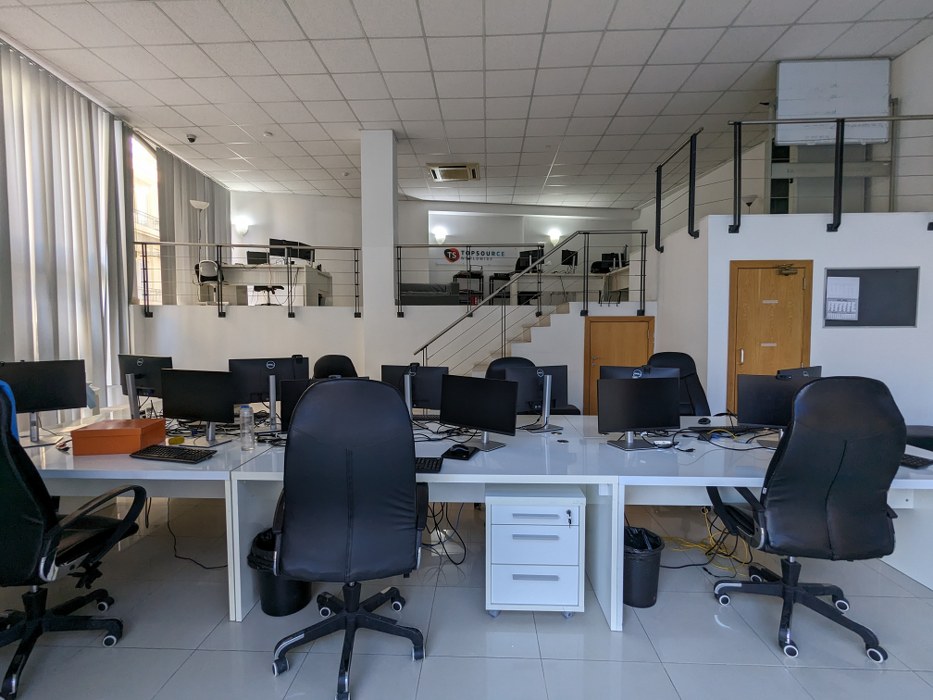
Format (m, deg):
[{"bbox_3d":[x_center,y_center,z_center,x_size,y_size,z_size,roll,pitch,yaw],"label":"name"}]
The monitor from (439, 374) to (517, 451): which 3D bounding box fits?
[{"bbox_3d":[0.084,0.360,2.548,0.512,0.394,0.180,2,3,32],"label":"monitor"}]

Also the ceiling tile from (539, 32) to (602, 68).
[{"bbox_3d":[1.099,-3.190,4.589,0.600,0.030,0.600,0,3,3],"label":"ceiling tile"}]

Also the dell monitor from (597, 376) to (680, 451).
[{"bbox_3d":[0.984,0.360,2.503,0.512,0.398,0.180,-1,3,-12],"label":"dell monitor"}]

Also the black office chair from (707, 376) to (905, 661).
[{"bbox_3d":[1.591,0.705,2.043,0.640,1.210,0.660,1,3,10],"label":"black office chair"}]

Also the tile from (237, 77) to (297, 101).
[{"bbox_3d":[-2.469,-3.235,5.353,0.595,0.025,0.595,0,3,3],"label":"tile"}]

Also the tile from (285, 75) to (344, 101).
[{"bbox_3d":[-1.869,-3.235,5.329,0.600,0.030,0.600,0,3,3],"label":"tile"}]

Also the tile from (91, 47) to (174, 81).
[{"bbox_3d":[-3.676,-3.192,4.802,0.600,0.020,0.600,0,3,3],"label":"tile"}]

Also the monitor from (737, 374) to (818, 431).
[{"bbox_3d":[1.855,0.335,2.480,0.530,0.380,0.170,1,3,16],"label":"monitor"}]

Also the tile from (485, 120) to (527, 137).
[{"bbox_3d":[0.585,-3.300,6.412,0.600,0.030,0.600,0,3,3],"label":"tile"}]

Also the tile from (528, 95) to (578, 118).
[{"bbox_3d":[1.161,-3.262,5.794,0.595,0.025,0.595,0,3,3],"label":"tile"}]

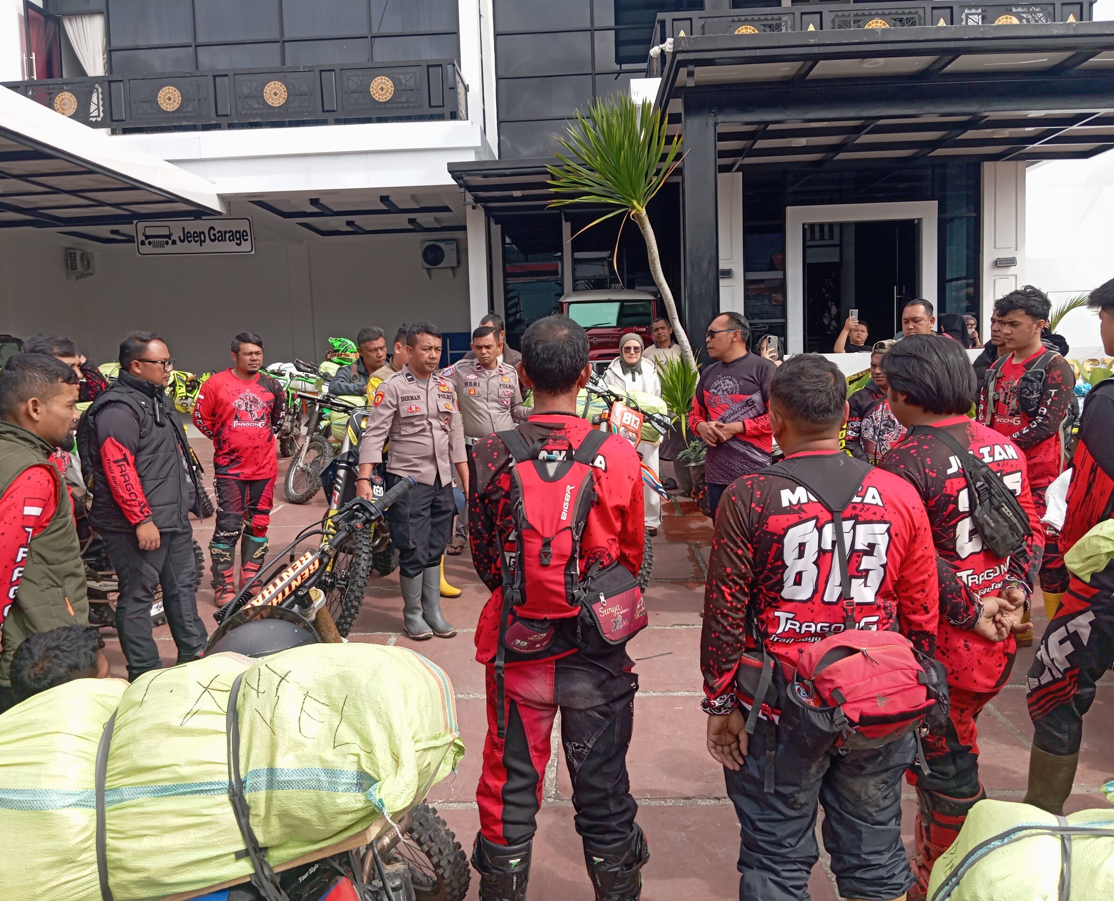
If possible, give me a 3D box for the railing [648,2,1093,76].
[{"bbox_3d":[3.941,-5.064,12.755,5.285,0.920,1.650,-2,5,2],"label":"railing"}]

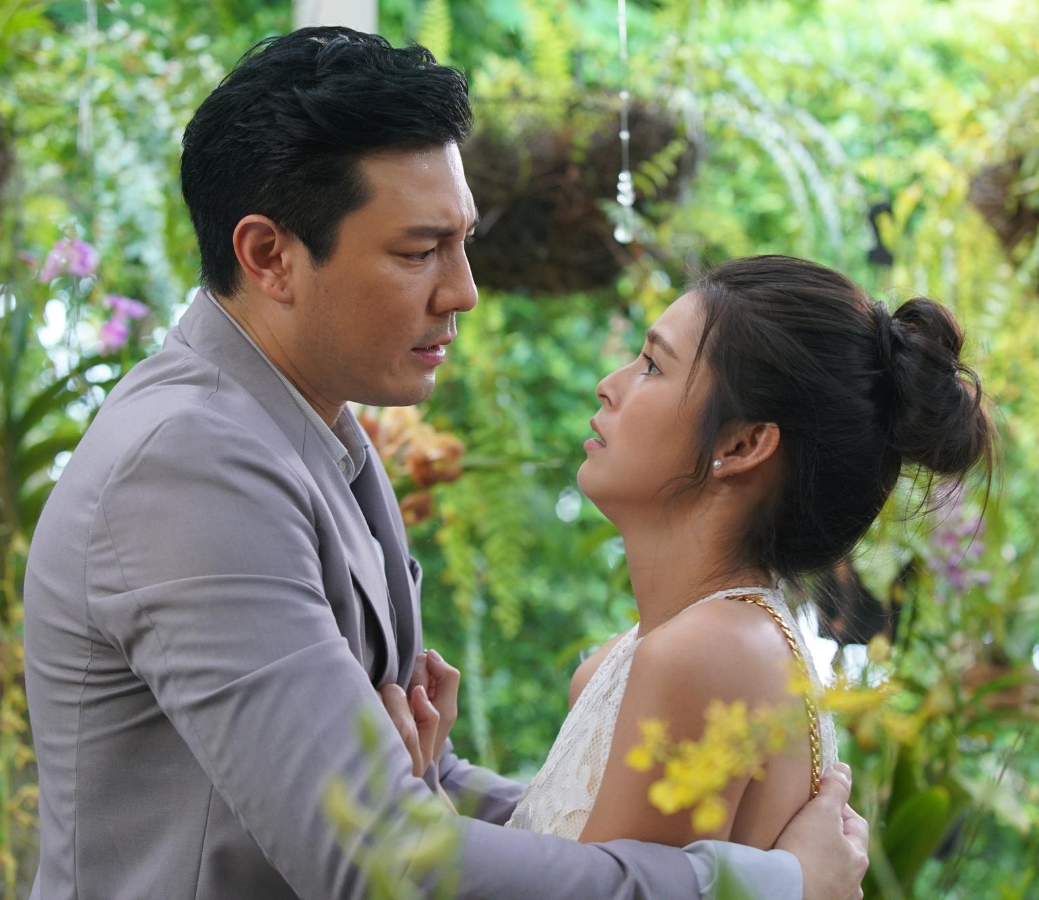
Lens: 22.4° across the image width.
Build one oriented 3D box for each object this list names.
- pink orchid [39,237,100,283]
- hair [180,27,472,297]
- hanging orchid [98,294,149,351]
[{"bbox_3d":[-0.515,-0.217,3.000,0.068,0.053,0.050,1,-8,-14],"label":"pink orchid"},{"bbox_3d":[-0.136,-0.203,1.850,0.208,0.190,0.178,6,-6,12],"label":"hair"},{"bbox_3d":[-0.453,-0.146,3.000,0.058,0.066,0.052,2,-8,-18],"label":"hanging orchid"}]

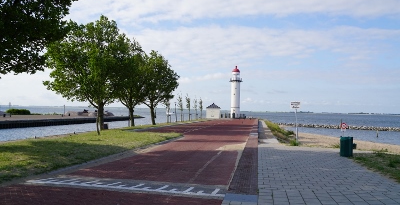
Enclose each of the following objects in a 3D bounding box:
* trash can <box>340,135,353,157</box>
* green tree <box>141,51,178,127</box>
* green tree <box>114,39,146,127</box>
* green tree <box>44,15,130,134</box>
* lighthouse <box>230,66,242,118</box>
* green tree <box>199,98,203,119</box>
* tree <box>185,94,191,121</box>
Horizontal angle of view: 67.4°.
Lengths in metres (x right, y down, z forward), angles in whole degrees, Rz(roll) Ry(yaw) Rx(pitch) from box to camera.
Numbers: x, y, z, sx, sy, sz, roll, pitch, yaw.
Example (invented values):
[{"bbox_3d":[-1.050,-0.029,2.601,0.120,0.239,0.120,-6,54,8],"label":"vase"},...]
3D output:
[{"bbox_3d":[6.217,1.875,12.700,0.540,0.846,0.540,0,-2,30],"label":"trash can"},{"bbox_3d":[-5.581,-1.809,38.500,5.700,9.468,5.700,1,-2,0],"label":"green tree"},{"bbox_3d":[-7.752,-2.133,33.000,5.600,9.589,5.600,1,-2,0],"label":"green tree"},{"bbox_3d":[-9.833,-2.469,26.000,7.200,10.137,7.000,1,-2,0],"label":"green tree"},{"bbox_3d":[11.523,-3.102,95.000,4.000,16.588,4.000,1,-2,0],"label":"lighthouse"},{"bbox_3d":[0.325,1.500,75.000,1.150,5.348,1.150,1,-2,0],"label":"green tree"},{"bbox_3d":[-2.222,1.022,59.000,1.250,5.348,1.250,1,-2,0],"label":"tree"}]

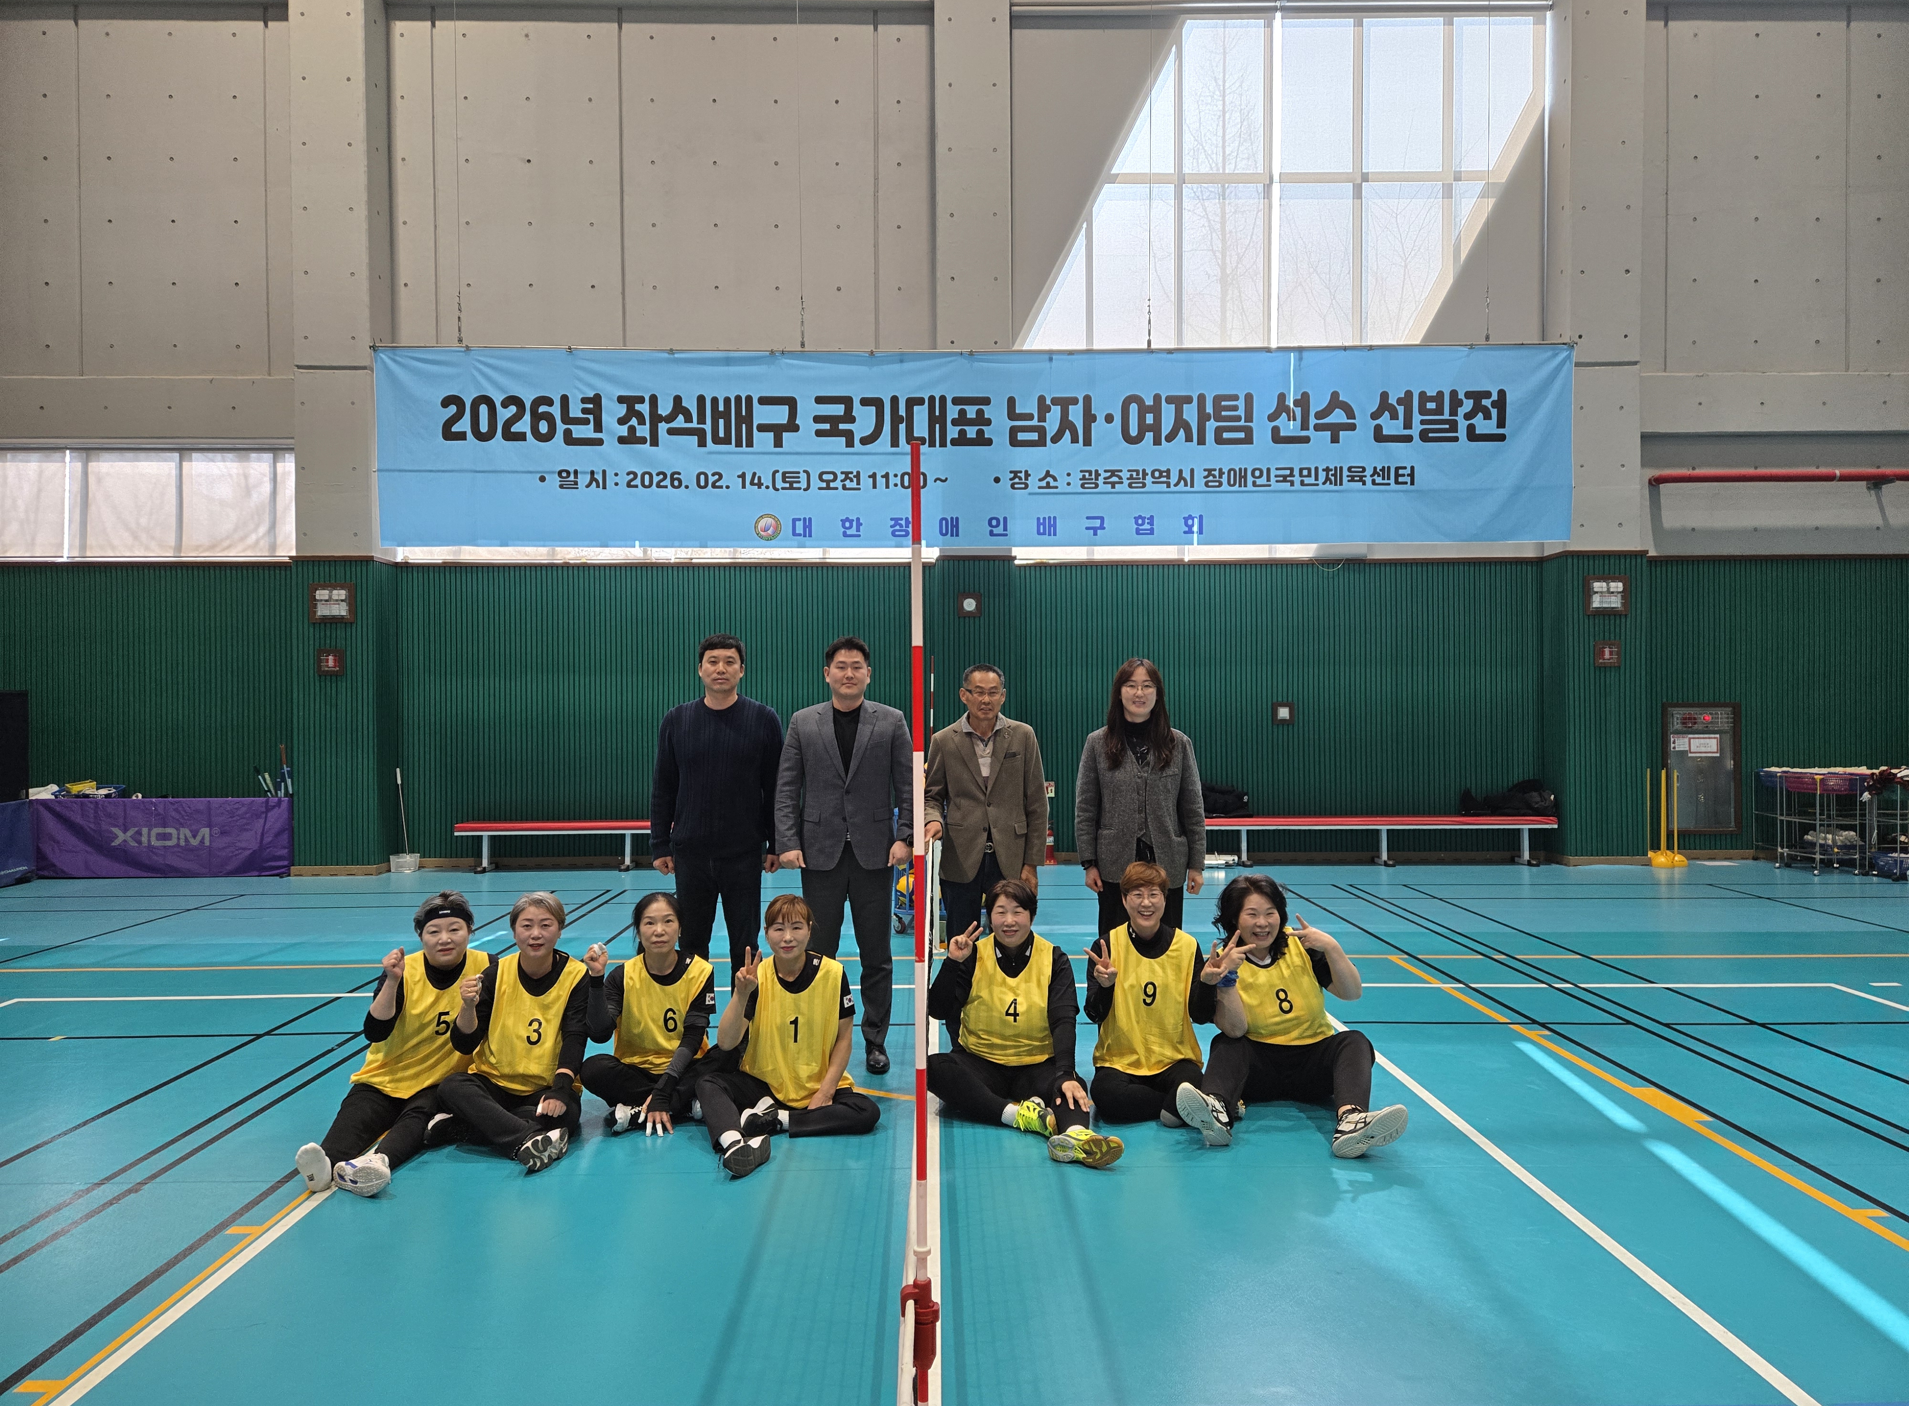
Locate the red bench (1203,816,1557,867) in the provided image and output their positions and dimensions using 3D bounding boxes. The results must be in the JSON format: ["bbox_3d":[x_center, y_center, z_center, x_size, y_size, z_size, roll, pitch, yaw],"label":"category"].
[{"bbox_3d":[3.491,1.340,12.315,4.520,0.450,0.380,0,0,-1],"label":"red bench"}]

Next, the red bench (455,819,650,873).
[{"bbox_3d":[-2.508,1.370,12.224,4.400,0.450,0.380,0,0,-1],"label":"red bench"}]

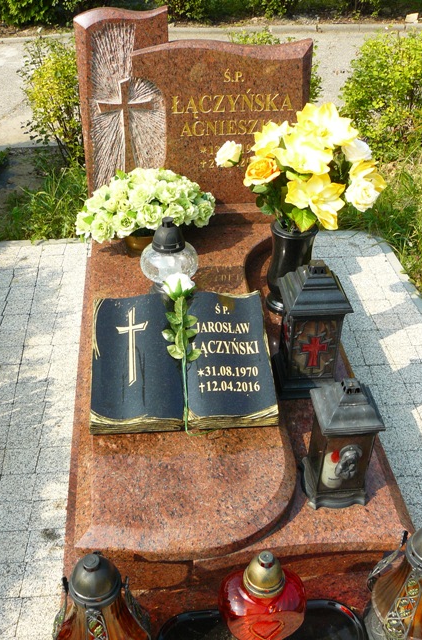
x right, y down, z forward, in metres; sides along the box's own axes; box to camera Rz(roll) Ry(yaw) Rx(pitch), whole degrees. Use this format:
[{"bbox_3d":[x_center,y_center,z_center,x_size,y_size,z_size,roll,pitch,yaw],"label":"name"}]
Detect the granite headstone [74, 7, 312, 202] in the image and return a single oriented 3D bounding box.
[{"bbox_3d":[-0.046,-0.769,2.454,0.835,0.690,0.120,-3,33,-5],"label":"granite headstone"}]

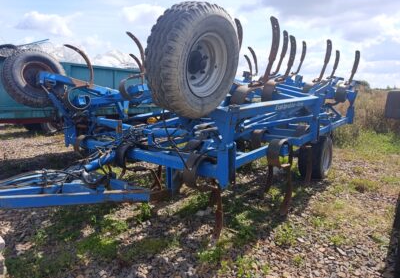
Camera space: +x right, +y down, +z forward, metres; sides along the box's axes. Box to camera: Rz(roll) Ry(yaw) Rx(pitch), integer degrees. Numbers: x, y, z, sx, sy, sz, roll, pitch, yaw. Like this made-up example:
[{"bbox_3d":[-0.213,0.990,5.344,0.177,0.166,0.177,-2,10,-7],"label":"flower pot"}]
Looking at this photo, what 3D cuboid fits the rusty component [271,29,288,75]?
[{"bbox_3d":[1.189,-1.278,3.950,0.080,0.660,0.300,22,22,34],"label":"rusty component"}]

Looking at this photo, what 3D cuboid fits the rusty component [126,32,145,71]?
[{"bbox_3d":[-0.881,-1.191,3.660,0.070,0.560,0.250,-10,2,40],"label":"rusty component"}]

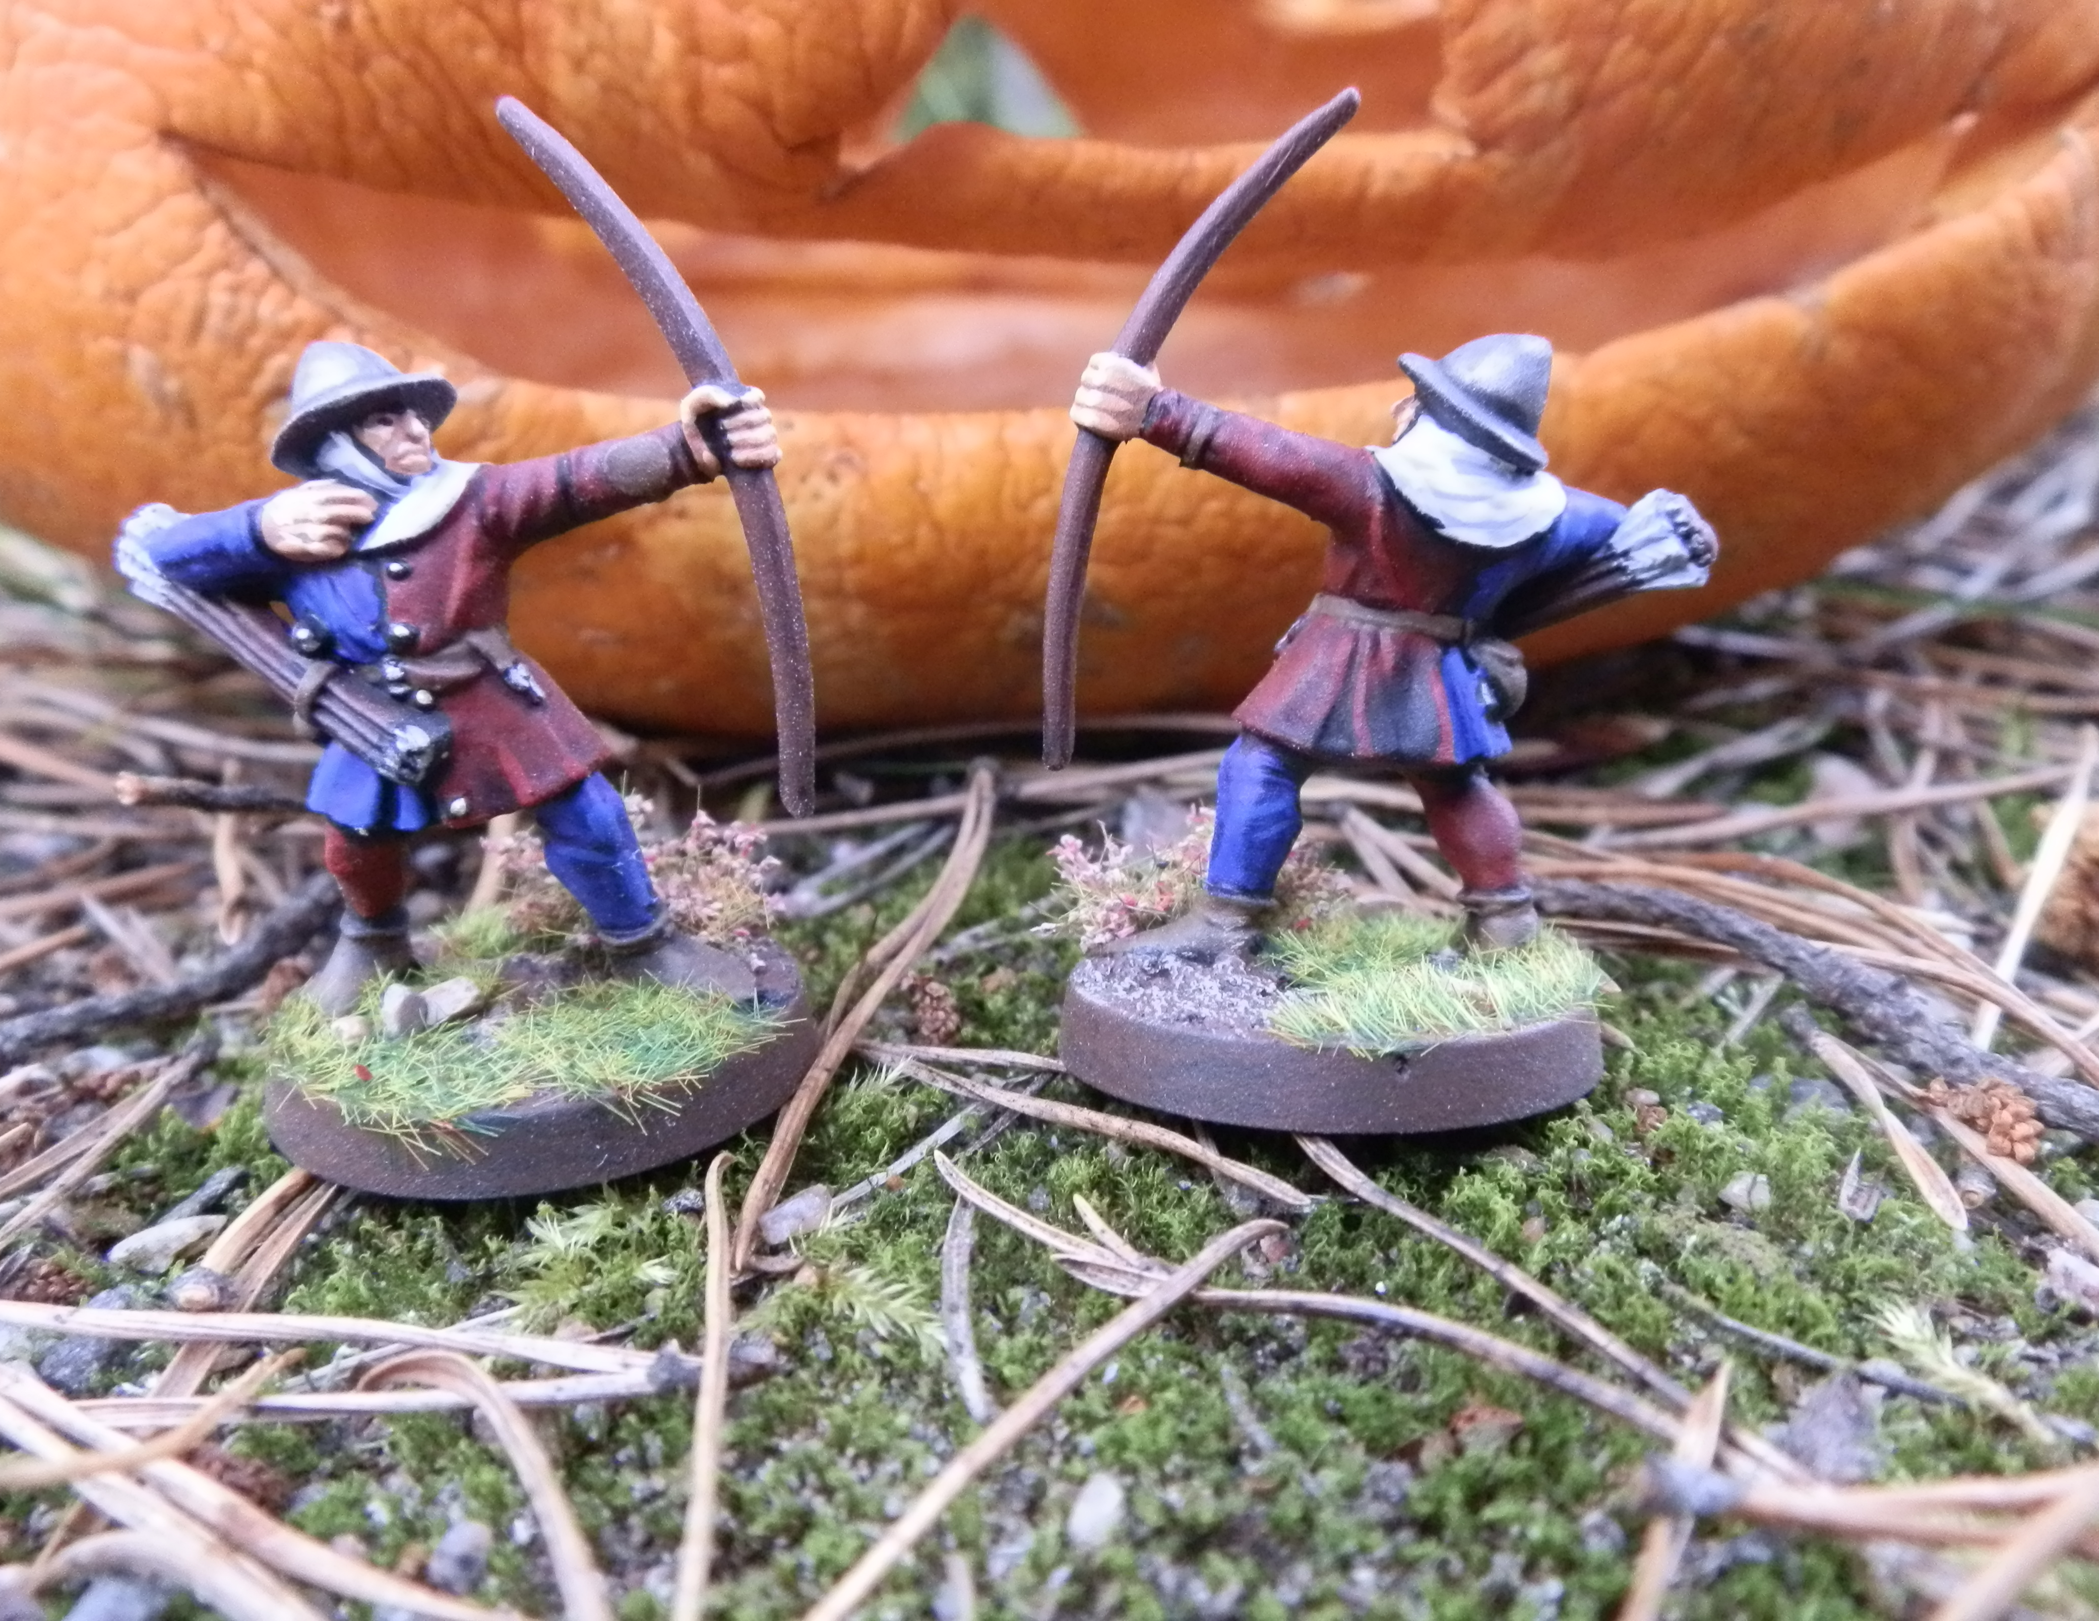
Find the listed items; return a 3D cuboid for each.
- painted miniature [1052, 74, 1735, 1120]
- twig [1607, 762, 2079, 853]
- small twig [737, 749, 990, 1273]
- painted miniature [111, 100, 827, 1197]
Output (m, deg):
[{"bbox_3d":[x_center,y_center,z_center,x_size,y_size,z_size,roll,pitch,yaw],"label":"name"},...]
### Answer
[{"bbox_3d":[0.015,-0.010,0.079,0.031,0.043,0.025,-4,11,-16],"label":"painted miniature"},{"bbox_3d":[0.059,0.000,0.128,0.048,0.002,0.002,-7,14,-25],"label":"twig"},{"bbox_3d":[-0.008,0.007,0.094,0.004,0.003,0.065,0,17,6],"label":"small twig"},{"bbox_3d":[-0.026,-0.008,0.078,0.031,0.043,0.025,-6,15,-16],"label":"painted miniature"}]

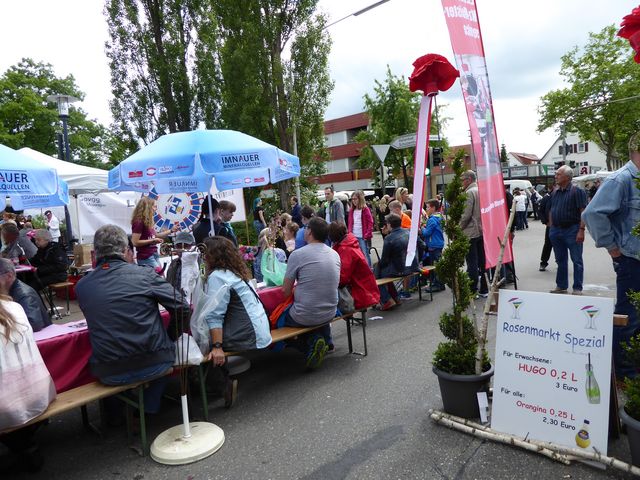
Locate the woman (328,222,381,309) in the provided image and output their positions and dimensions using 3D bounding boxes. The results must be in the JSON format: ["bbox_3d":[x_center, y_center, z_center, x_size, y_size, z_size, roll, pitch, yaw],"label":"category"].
[{"bbox_3d":[0.170,0.499,4.730,0.740,1.360,0.540,-2,5,41],"label":"woman"}]

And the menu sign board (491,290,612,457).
[{"bbox_3d":[1.320,0.750,2.670,0.040,0.870,0.625,6,-3,-44],"label":"menu sign board"}]

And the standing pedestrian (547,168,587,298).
[{"bbox_3d":[3.459,-0.133,6.534,0.360,1.760,0.550,-6,5,-34],"label":"standing pedestrian"}]

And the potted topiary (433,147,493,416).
[{"bbox_3d":[1.032,0.280,3.300,0.450,1.820,0.450,-5,3,0],"label":"potted topiary"}]

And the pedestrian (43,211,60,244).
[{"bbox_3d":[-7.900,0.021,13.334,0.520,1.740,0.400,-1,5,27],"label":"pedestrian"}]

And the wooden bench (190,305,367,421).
[{"bbox_3d":[-0.242,0.930,3.829,2.100,0.480,0.260,-7,6,-43],"label":"wooden bench"}]

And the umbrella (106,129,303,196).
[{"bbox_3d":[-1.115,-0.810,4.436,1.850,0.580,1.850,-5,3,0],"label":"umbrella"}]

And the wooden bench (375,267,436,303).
[{"bbox_3d":[0.950,0.770,6.430,0.250,0.480,2.200,-2,5,44],"label":"wooden bench"}]

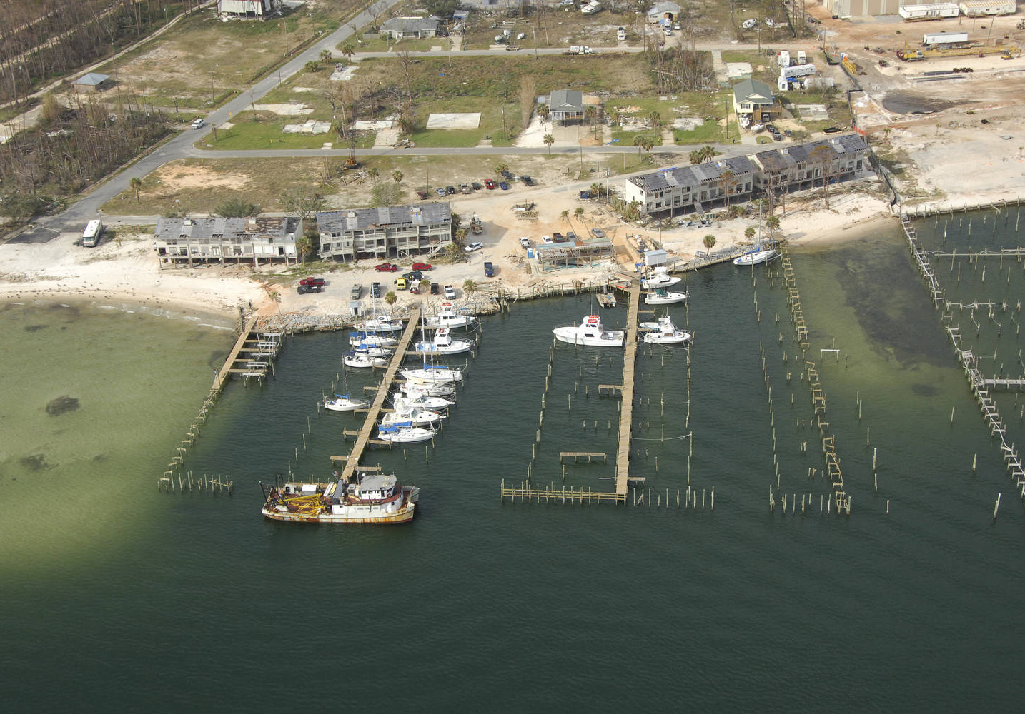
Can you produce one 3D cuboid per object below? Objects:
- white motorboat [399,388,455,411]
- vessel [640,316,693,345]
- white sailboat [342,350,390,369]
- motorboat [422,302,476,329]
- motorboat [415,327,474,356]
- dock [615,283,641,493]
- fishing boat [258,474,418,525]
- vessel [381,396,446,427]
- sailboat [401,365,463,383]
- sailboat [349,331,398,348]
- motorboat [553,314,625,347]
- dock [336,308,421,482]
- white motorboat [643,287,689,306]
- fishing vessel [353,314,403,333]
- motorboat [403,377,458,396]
[{"bbox_3d":[-16.592,7.429,292.933,11.300,4.077,3.973,1,23,6],"label":"white motorboat"},{"bbox_3d":[33.447,-6.144,333.502,9.900,5.700,3.500,0,23,3],"label":"vessel"},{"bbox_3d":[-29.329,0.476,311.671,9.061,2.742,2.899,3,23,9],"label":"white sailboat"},{"bbox_3d":[-13.457,-9.537,343.913,11.200,5.500,4.000,0,23,3],"label":"motorboat"},{"bbox_3d":[-14.534,-3.713,330.239,12.000,5.400,4.000,0,23,3],"label":"motorboat"},{"bbox_3d":[22.823,3.752,301.713,2.100,2.000,99.582,1,23,5],"label":"dock"},{"bbox_3d":[-29.396,23.346,264.860,25.900,6.700,8.000,1,23,4],"label":"fishing boat"},{"bbox_3d":[-18.153,9.866,286.156,12.068,4.950,4.103,2,23,7],"label":"vessel"},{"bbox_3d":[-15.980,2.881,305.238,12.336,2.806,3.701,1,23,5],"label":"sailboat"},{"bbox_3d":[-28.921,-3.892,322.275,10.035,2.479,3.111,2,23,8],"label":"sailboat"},{"bbox_3d":[15.582,-5.794,319.972,14.756,5.992,4.722,1,23,5],"label":"motorboat"},{"bbox_3d":[-25.654,6.386,311.229,2.000,1.900,84.640,1,23,5],"label":"dock"},{"bbox_3d":[35.355,-14.247,355.658,9.600,3.400,3.300,0,23,3],"label":"white motorboat"},{"bbox_3d":[-29.780,-7.898,343.449,10.900,3.400,3.600,-3,23,-5],"label":"fishing vessel"},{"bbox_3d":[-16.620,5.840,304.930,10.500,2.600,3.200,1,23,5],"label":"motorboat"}]

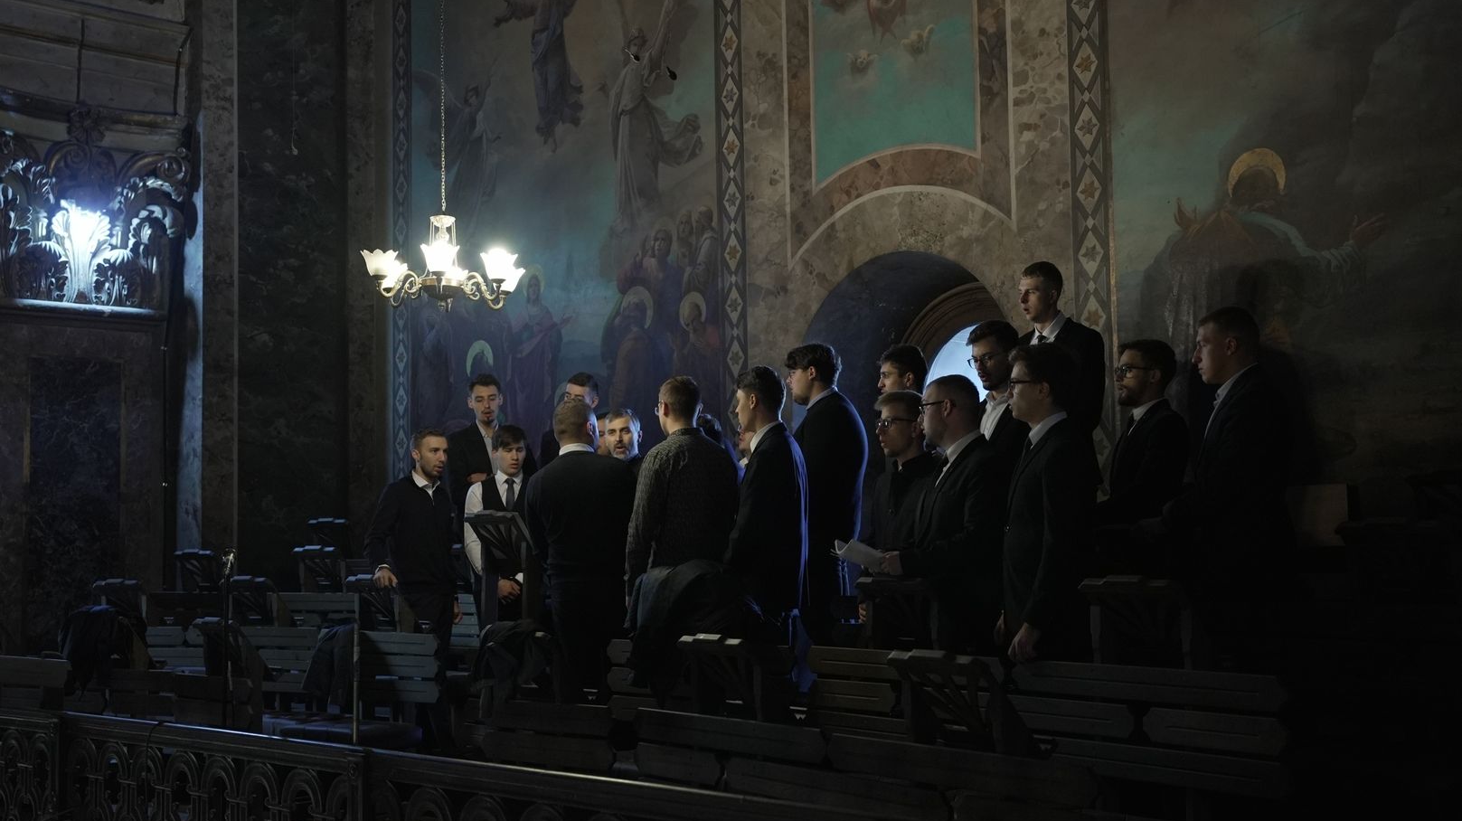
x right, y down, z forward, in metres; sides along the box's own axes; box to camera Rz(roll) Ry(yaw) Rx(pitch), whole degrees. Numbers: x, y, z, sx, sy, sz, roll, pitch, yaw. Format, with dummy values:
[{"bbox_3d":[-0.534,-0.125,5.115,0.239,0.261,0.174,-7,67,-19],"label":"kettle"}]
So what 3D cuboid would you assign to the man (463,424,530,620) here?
[{"bbox_3d":[-1.147,0.954,8.939,0.500,1.760,0.340,0,-4,-12],"label":"man"}]

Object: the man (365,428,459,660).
[{"bbox_3d":[-1.599,0.981,8.838,0.540,1.780,0.400,2,-5,-33],"label":"man"}]

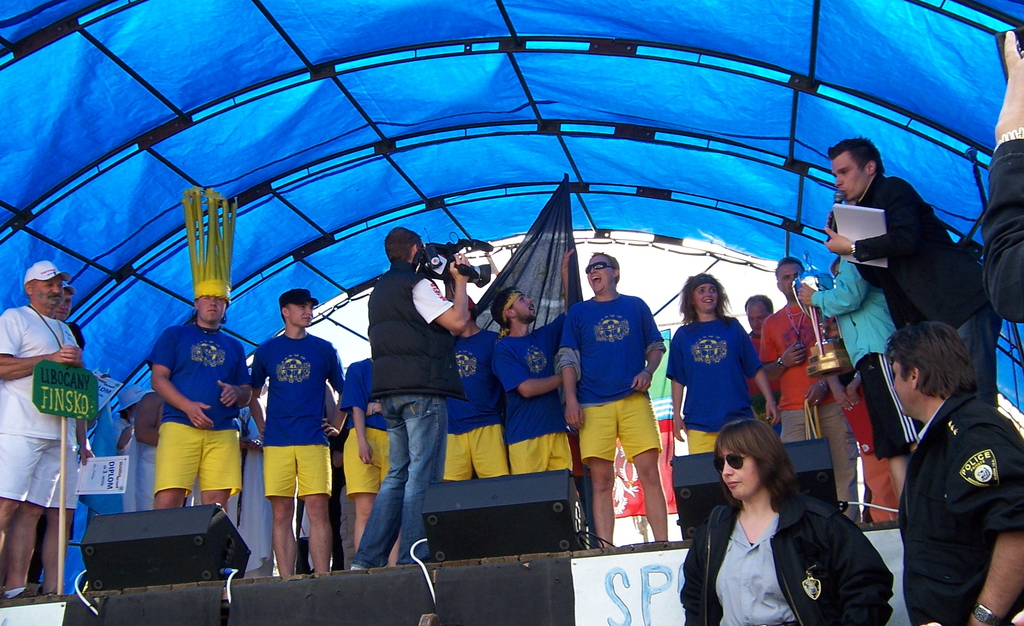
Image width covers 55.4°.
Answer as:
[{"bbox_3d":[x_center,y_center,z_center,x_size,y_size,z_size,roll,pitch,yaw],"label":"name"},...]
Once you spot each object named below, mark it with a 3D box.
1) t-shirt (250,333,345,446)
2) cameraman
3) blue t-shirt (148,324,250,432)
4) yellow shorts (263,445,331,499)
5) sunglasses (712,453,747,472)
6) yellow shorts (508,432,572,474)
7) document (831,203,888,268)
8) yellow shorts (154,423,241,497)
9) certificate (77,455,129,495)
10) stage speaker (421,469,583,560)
[{"bbox_3d":[-1.303,0.465,5.930,0.570,0.700,0.290,-3,-17,-5],"label":"t-shirt"},{"bbox_3d":[-0.538,0.380,4.980,0.600,1.770,0.560,9,-22,-38],"label":"cameraman"},{"bbox_3d":[-1.921,0.396,6.000,0.600,0.670,0.350,0,-17,-12],"label":"blue t-shirt"},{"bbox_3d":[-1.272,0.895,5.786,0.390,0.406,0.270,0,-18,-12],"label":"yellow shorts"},{"bbox_3d":[0.664,0.425,2.788,0.135,0.050,0.140,6,-20,-30],"label":"sunglasses"},{"bbox_3d":[0.158,0.743,5.611,0.380,0.402,0.280,6,-20,-29],"label":"yellow shorts"},{"bbox_3d":[1.418,-0.309,3.950,0.215,0.020,0.290,0,-55,10],"label":"document"},{"bbox_3d":[-1.788,0.839,5.550,0.490,0.430,0.330,-3,-17,-5],"label":"yellow shorts"},{"bbox_3d":[-2.282,0.909,5.450,0.297,0.210,0.008,-4,-20,10],"label":"certificate"},{"bbox_3d":[-0.024,0.996,4.737,0.685,0.373,0.460,-8,-18,13],"label":"stage speaker"}]

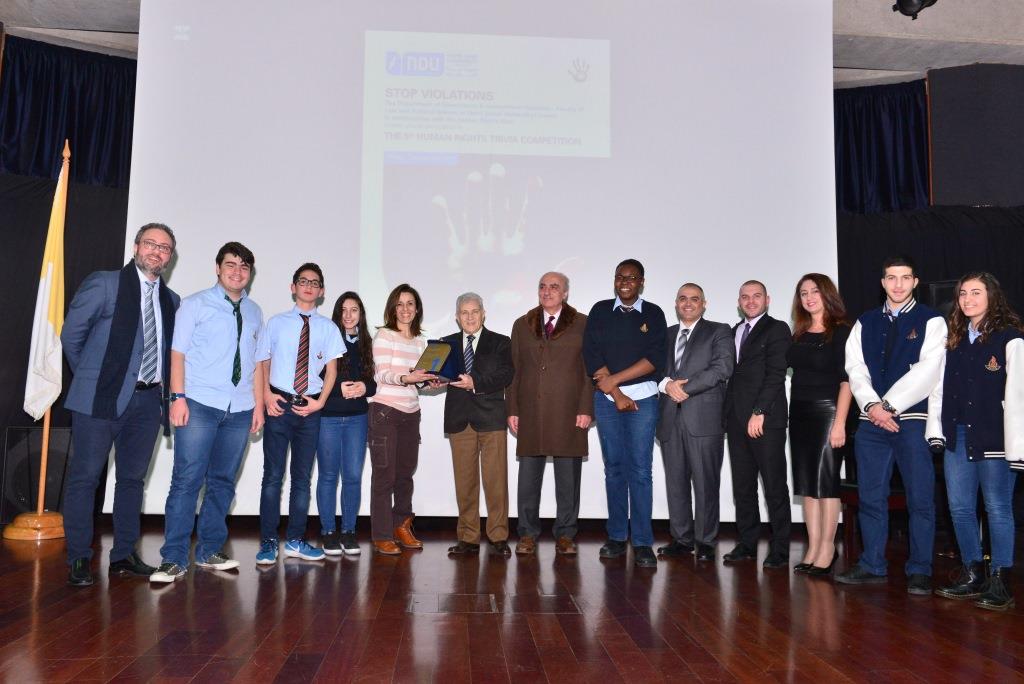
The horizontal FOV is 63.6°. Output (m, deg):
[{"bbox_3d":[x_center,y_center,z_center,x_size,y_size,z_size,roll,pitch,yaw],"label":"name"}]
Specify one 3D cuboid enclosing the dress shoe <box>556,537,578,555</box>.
[{"bbox_3d":[0.355,1.282,5.309,0.105,0.110,0.300,2,-5,-8],"label":"dress shoe"}]

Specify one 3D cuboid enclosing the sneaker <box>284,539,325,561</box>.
[{"bbox_3d":[-1.216,1.207,4.857,0.295,0.115,0.105,-2,-6,34],"label":"sneaker"}]

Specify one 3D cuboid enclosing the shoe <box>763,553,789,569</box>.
[{"bbox_3d":[1.599,1.282,4.986,0.105,0.110,0.300,-2,-6,32],"label":"shoe"}]

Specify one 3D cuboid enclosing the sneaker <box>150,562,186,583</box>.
[{"bbox_3d":[-1.760,1.163,4.257,0.105,0.110,0.285,2,-5,-5],"label":"sneaker"}]

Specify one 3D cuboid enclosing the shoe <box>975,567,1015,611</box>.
[{"bbox_3d":[2.342,1.191,4.007,0.280,0.170,0.105,6,-7,-44],"label":"shoe"}]

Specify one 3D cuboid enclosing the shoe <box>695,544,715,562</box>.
[{"bbox_3d":[1.229,1.304,5.213,0.105,0.110,0.290,0,-5,18],"label":"shoe"}]

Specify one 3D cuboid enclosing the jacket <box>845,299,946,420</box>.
[{"bbox_3d":[2.149,0.098,4.624,0.550,0.650,0.350,-2,-6,34],"label":"jacket"}]

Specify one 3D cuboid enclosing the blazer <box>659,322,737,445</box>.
[{"bbox_3d":[1.159,0.232,5.248,0.530,0.780,0.330,-1,-6,25],"label":"blazer"}]

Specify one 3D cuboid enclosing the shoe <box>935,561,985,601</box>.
[{"bbox_3d":[2.280,1.192,4.198,0.280,0.190,0.105,3,-5,-22],"label":"shoe"}]

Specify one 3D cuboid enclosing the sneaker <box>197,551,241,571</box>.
[{"bbox_3d":[-1.604,1.173,4.514,0.295,0.110,0.105,-2,-6,33],"label":"sneaker"}]

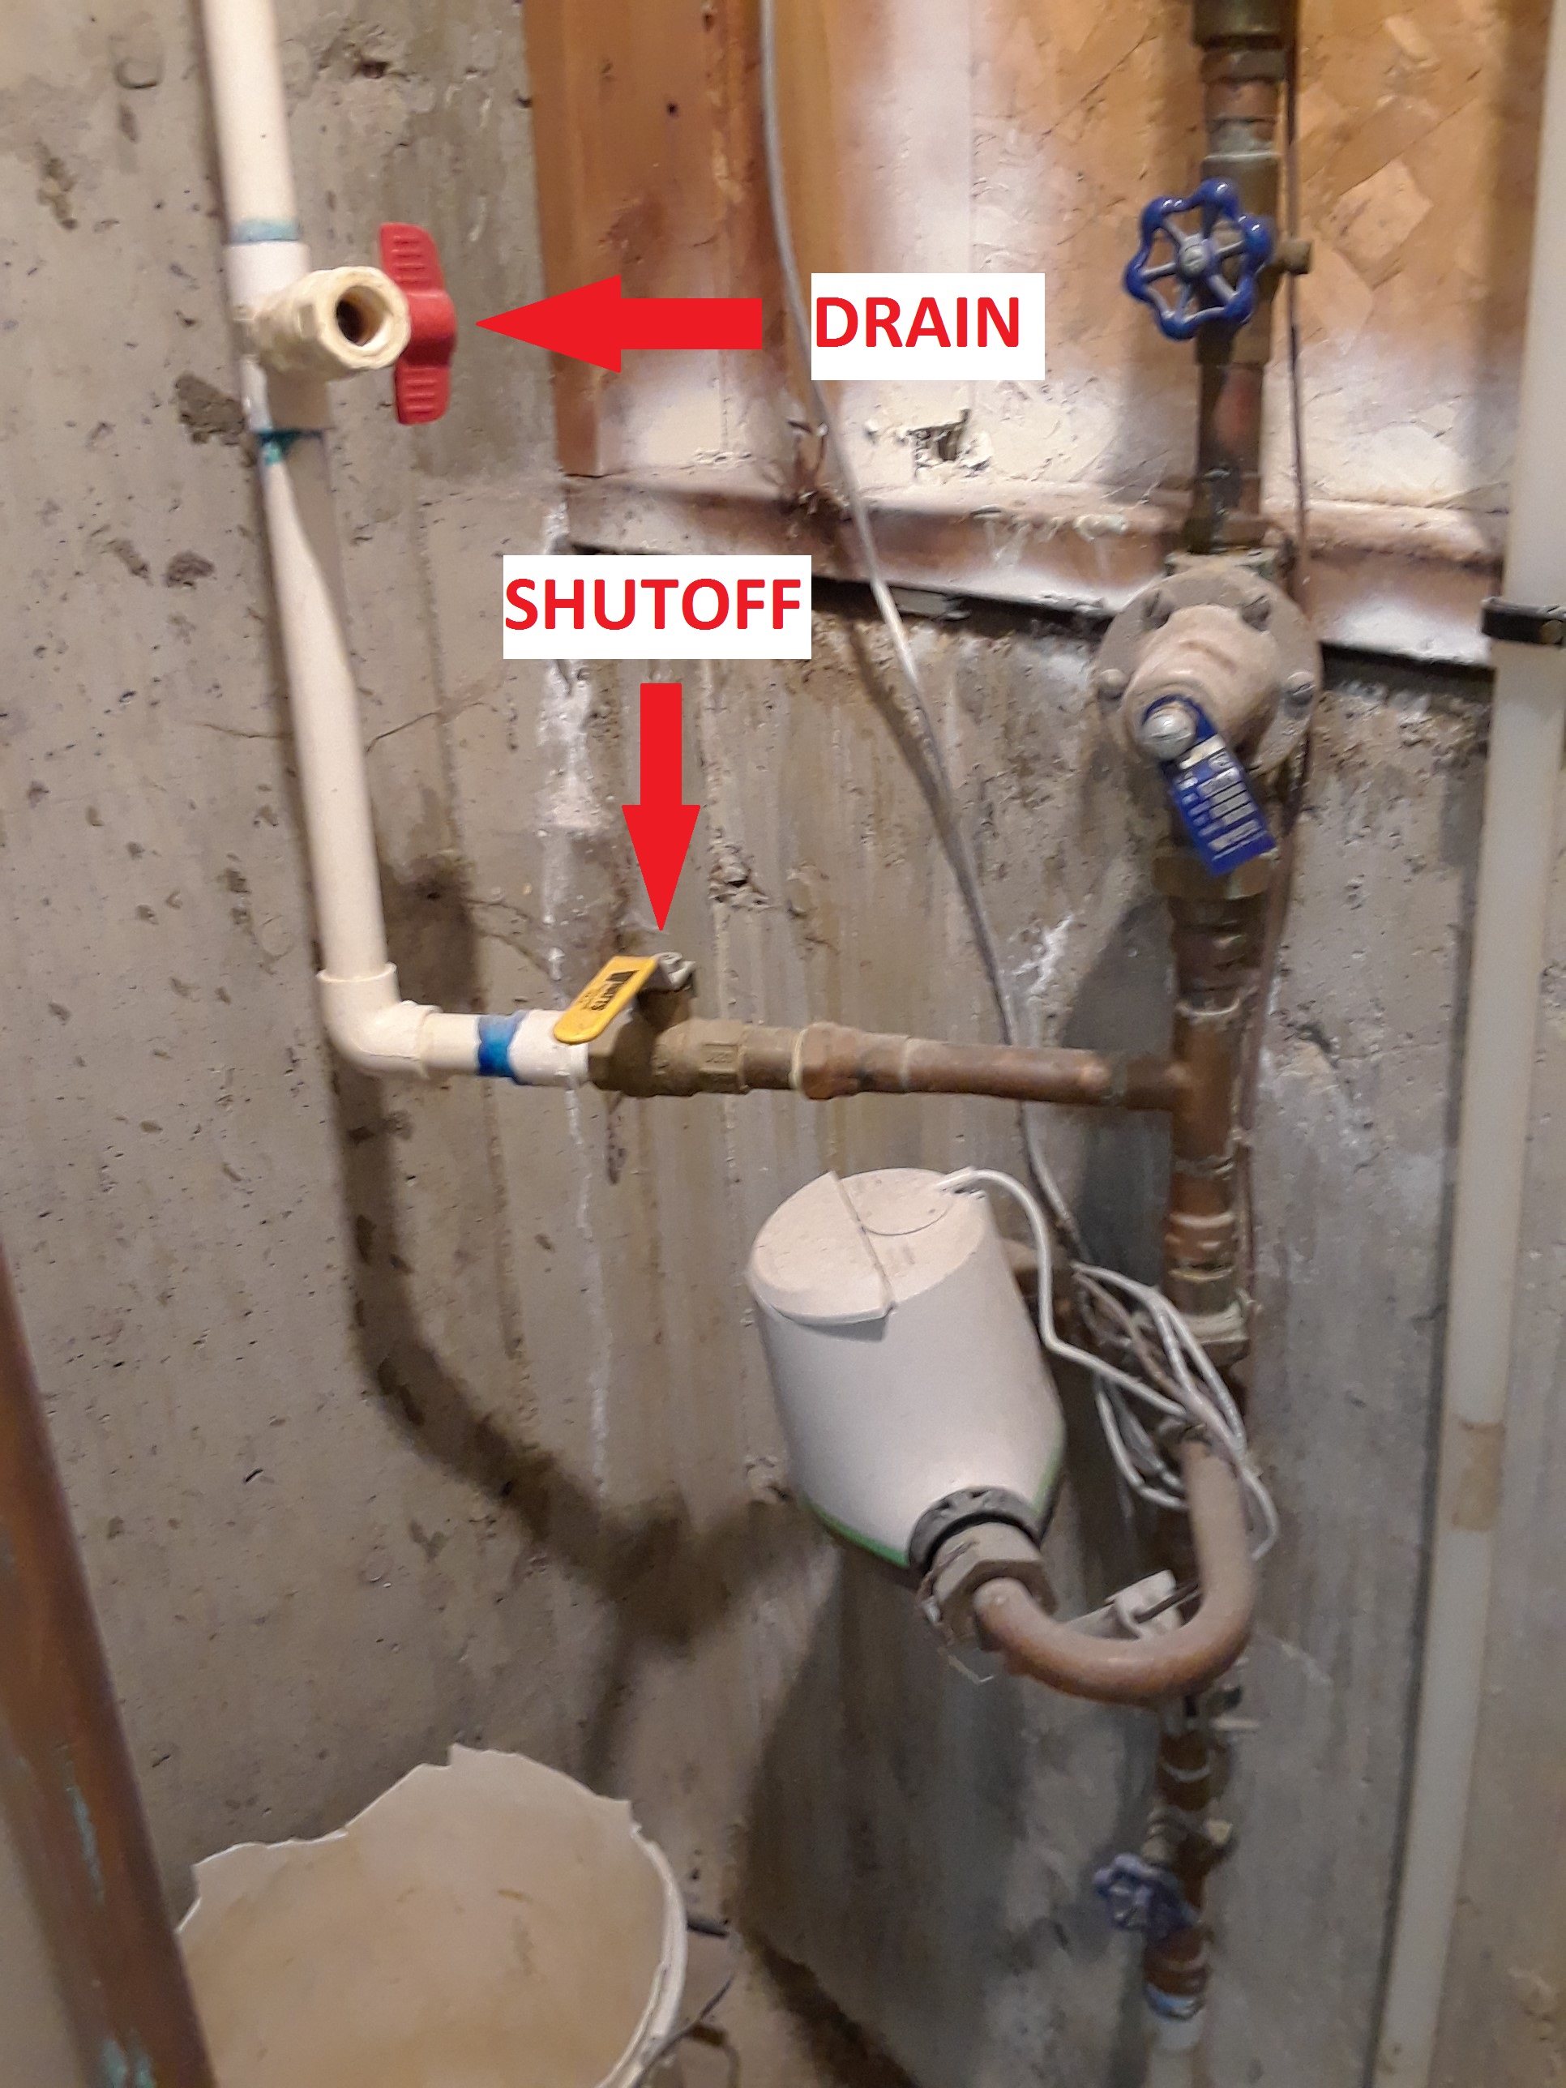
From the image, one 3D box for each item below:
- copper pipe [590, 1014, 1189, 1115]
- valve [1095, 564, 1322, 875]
[{"bbox_3d":[0.040,0.009,0.764,0.256,0.034,0.034,3,19,12],"label":"copper pipe"},{"bbox_3d":[0.150,-0.110,0.644,0.086,0.117,0.142,4,19,18],"label":"valve"}]

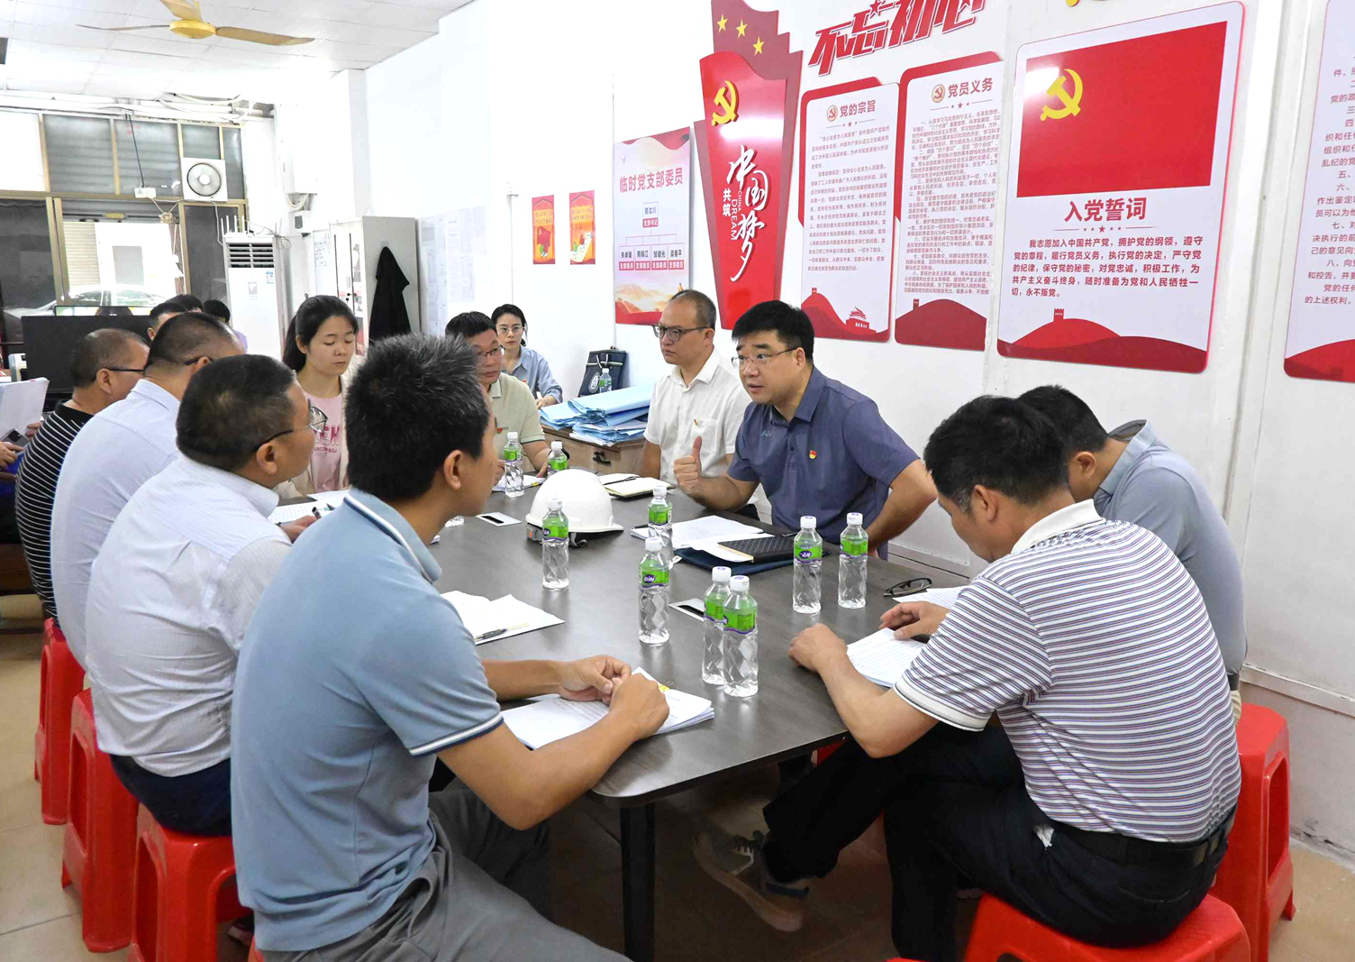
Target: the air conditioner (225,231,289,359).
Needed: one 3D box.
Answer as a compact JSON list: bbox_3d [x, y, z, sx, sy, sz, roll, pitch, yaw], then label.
[{"bbox_3d":[-4.077,-1.496,10.083,0.500,1.720,0.360,-5,13,-27],"label":"air conditioner"}]

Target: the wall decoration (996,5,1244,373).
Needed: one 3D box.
[{"bbox_3d":[1.213,-0.801,2.965,0.020,0.935,0.707,-7,14,-32],"label":"wall decoration"}]

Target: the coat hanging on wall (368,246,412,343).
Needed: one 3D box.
[{"bbox_3d":[-2.037,-1.224,7.380,0.333,0.850,0.140,-7,14,-33],"label":"coat hanging on wall"}]

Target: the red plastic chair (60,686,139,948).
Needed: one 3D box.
[{"bbox_3d":[-1.194,0.722,2.359,0.315,0.470,0.315,-9,15,-39],"label":"red plastic chair"}]

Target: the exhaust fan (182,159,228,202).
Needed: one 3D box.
[{"bbox_3d":[-4.563,-2.902,10.057,0.392,0.393,0.120,-7,14,-33],"label":"exhaust fan"}]

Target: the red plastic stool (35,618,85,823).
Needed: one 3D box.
[{"bbox_3d":[-1.583,0.616,2.869,0.315,0.470,0.315,-8,14,-35],"label":"red plastic stool"}]

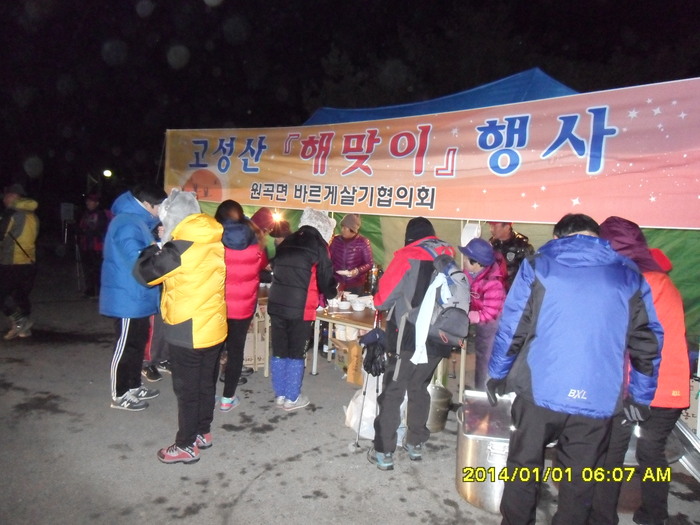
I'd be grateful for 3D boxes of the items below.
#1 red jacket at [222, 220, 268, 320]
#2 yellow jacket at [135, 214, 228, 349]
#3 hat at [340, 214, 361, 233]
[{"bbox_3d":[-0.856,0.058,3.830,0.460,0.760,0.360,4,6,14],"label":"red jacket"},{"bbox_3d":[-1.008,0.114,2.920,0.480,0.800,0.530,3,8,27],"label":"yellow jacket"},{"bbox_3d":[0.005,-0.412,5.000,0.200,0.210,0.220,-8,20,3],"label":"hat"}]

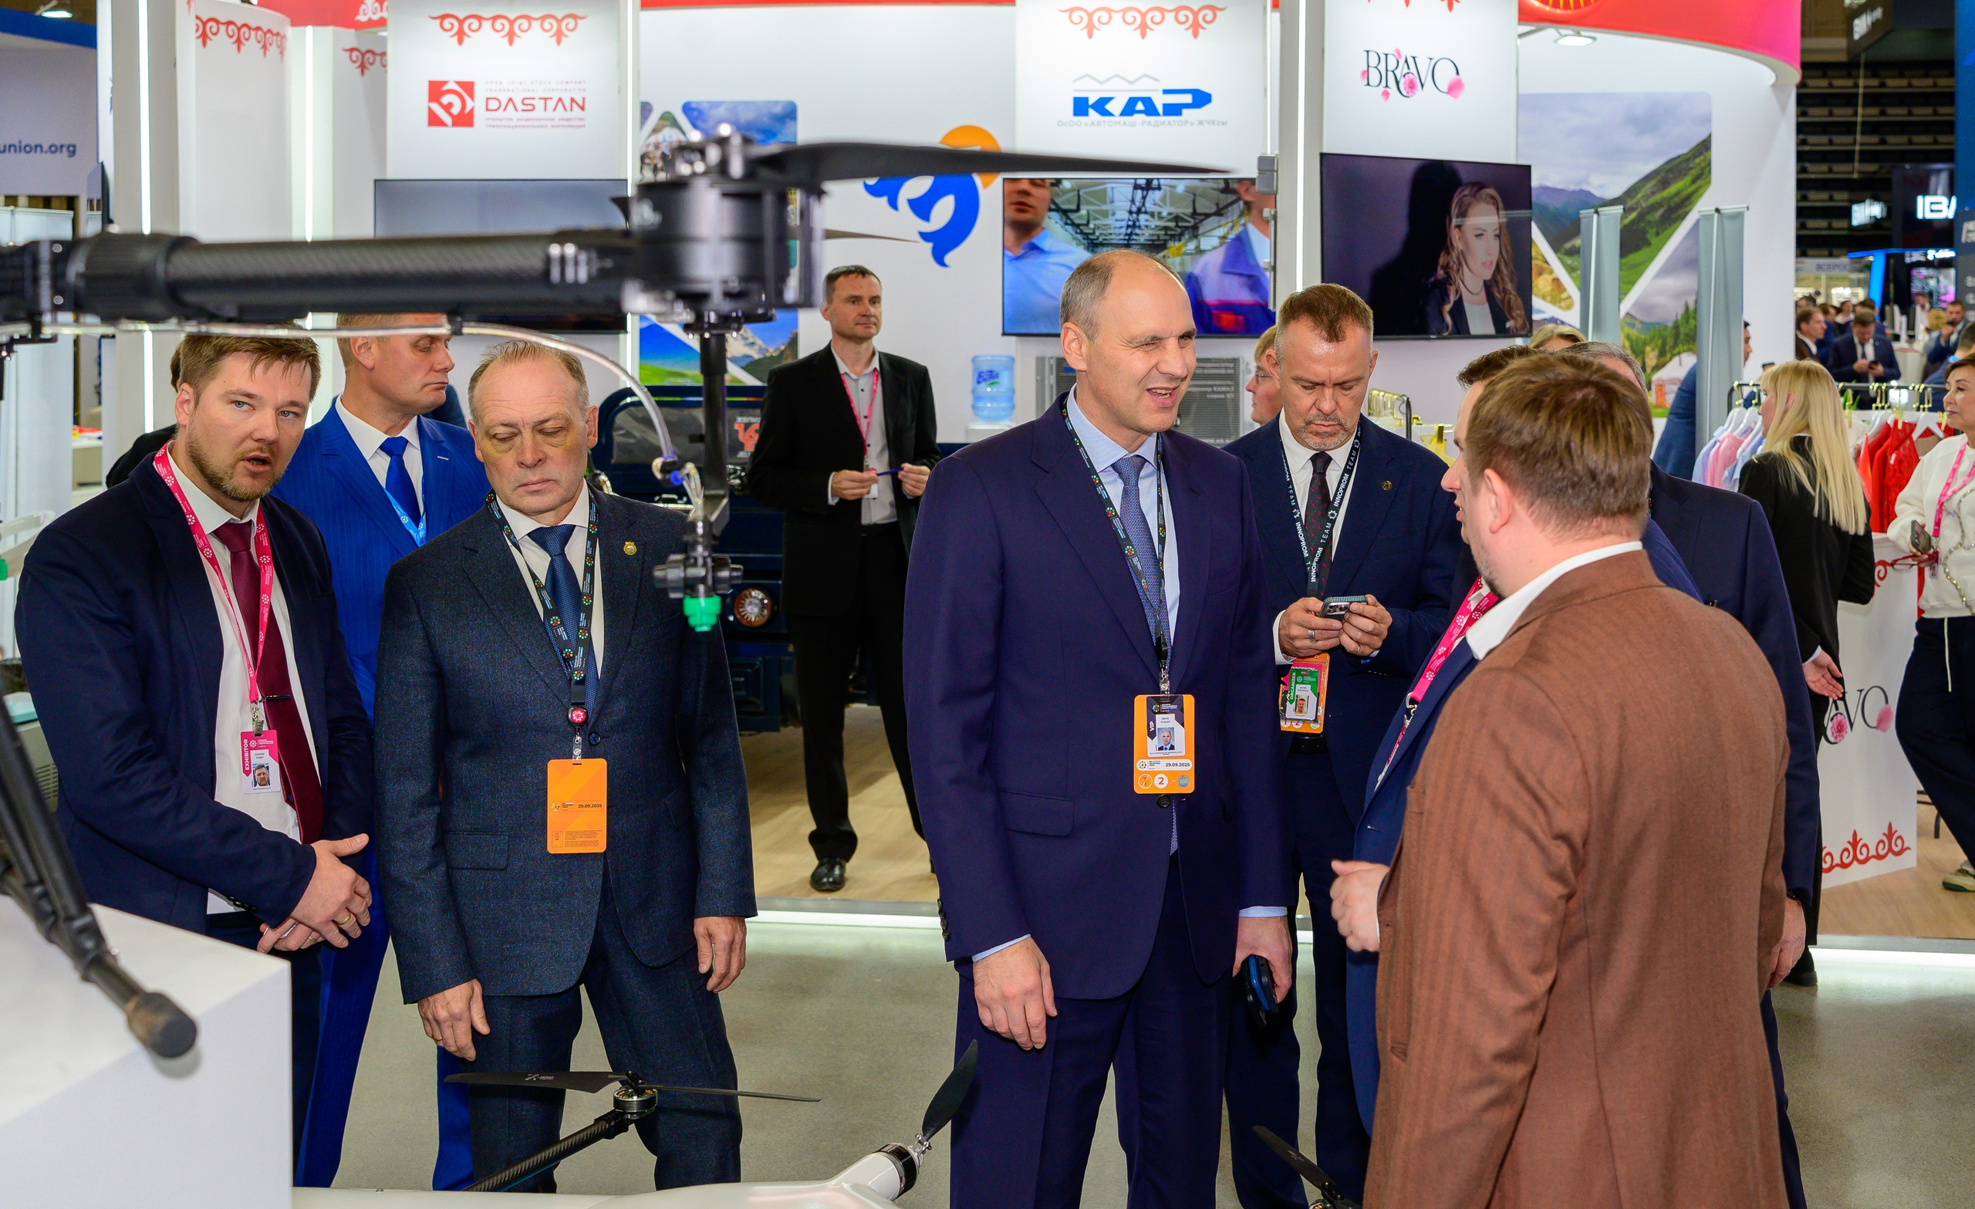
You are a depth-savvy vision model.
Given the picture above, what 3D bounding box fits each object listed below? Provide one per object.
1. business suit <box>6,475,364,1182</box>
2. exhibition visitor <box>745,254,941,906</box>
[{"bbox_3d":[-1.098,0.519,3.080,0.420,1.450,0.550,4,6,40],"label":"business suit"},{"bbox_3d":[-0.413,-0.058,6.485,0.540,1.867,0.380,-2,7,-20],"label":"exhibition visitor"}]

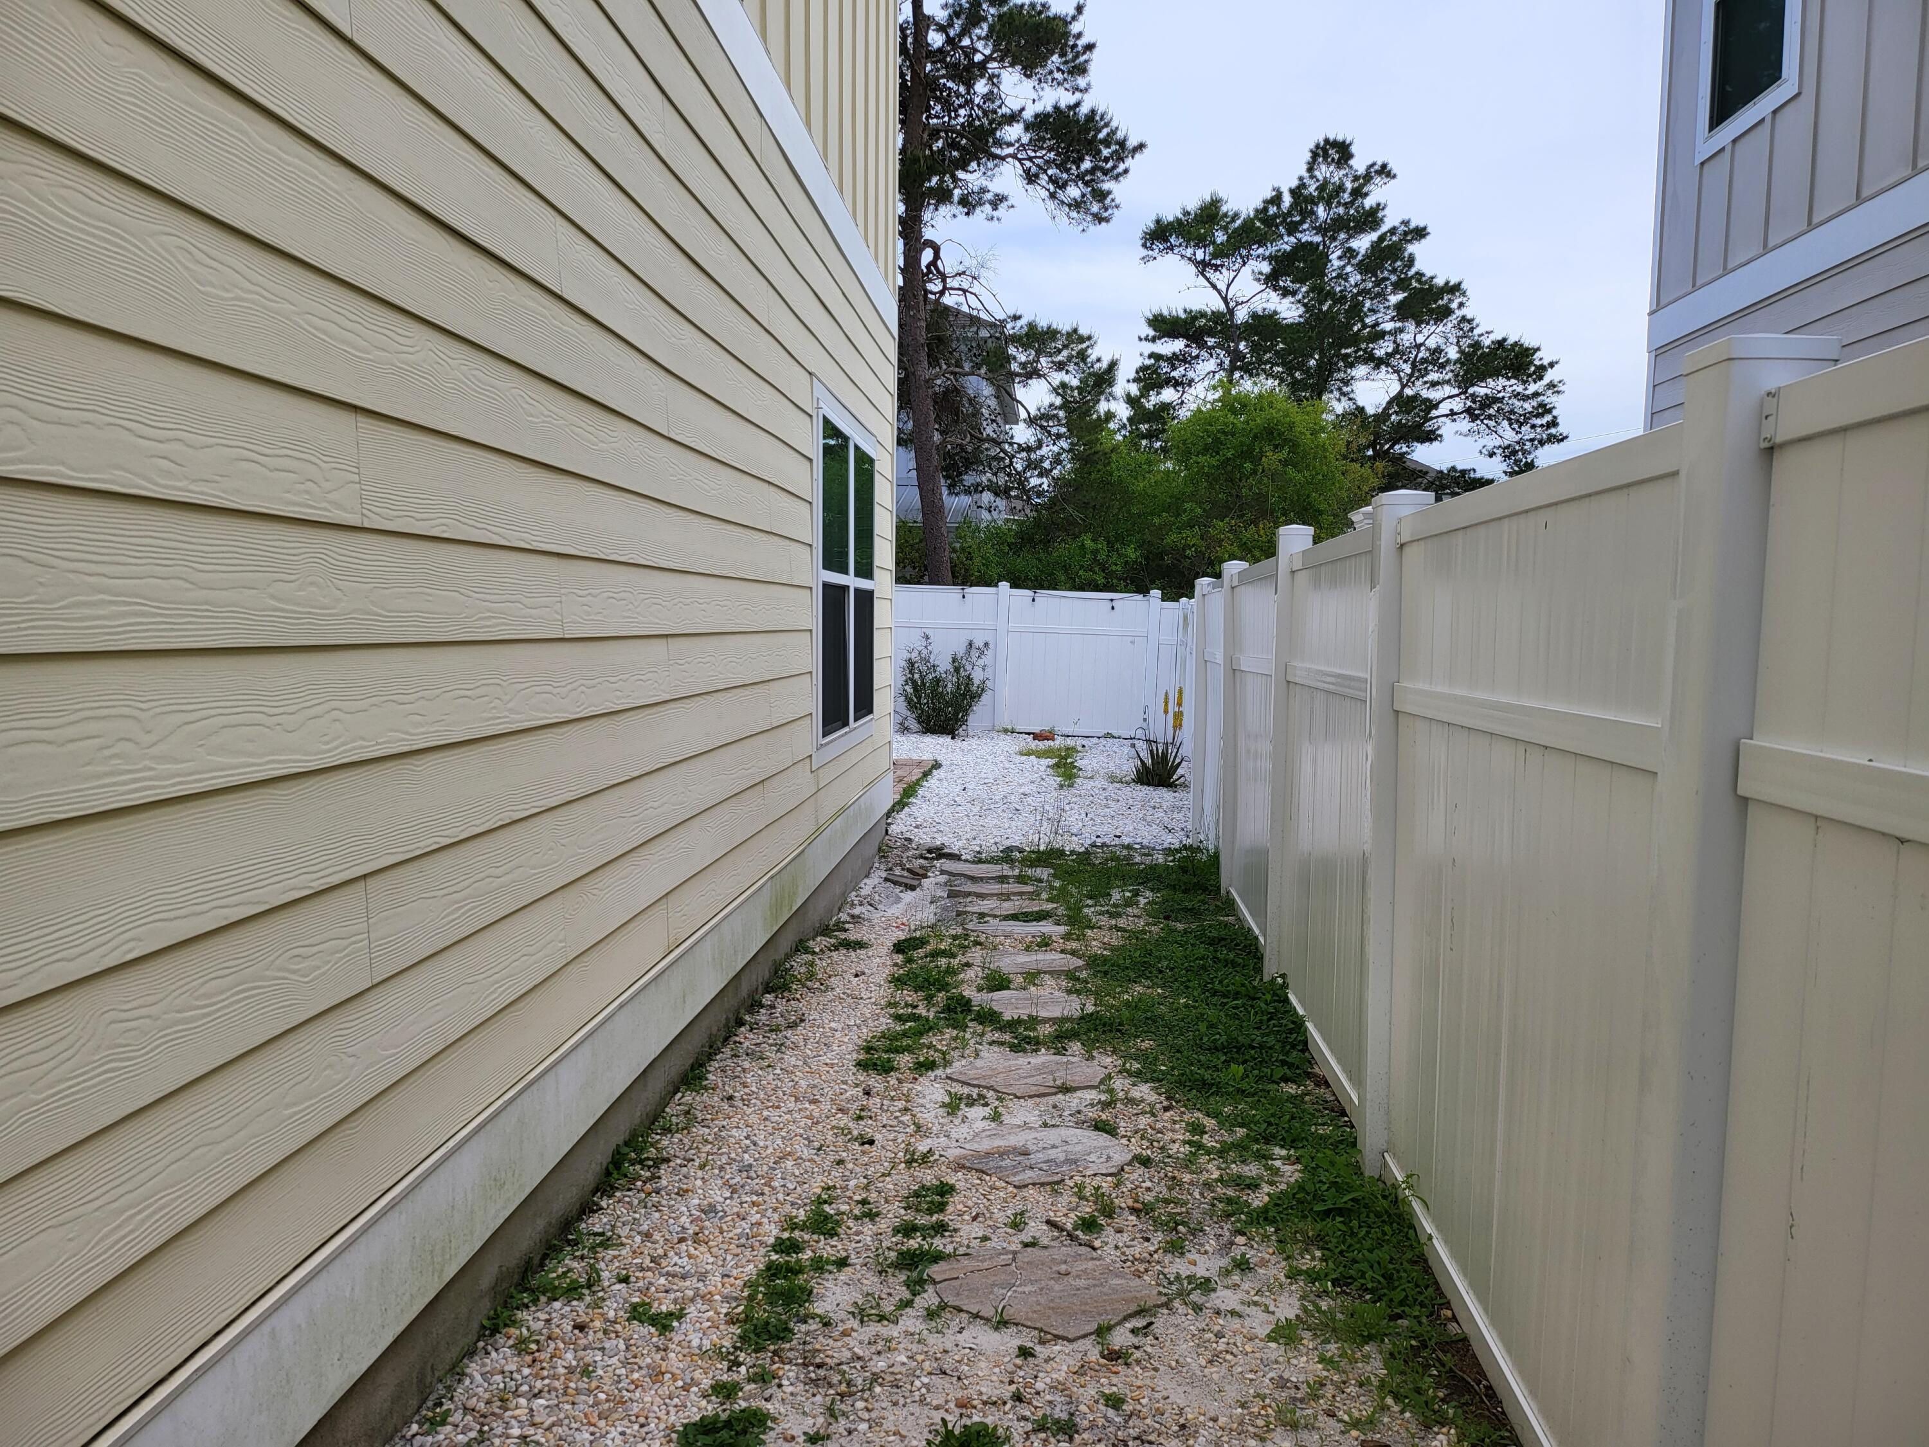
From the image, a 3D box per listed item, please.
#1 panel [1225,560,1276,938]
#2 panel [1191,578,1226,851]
[{"bbox_3d":[1.455,0.107,6.705,0.120,1.860,1.950,1,4,5],"label":"panel"},{"bbox_3d":[1.628,-0.036,8.636,0.120,1.860,1.950,1,4,5],"label":"panel"}]

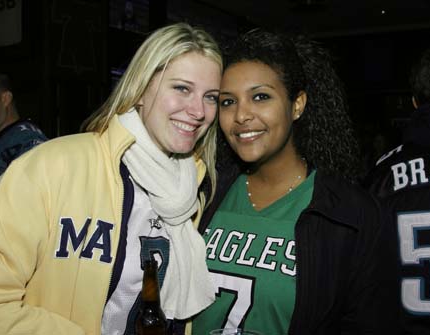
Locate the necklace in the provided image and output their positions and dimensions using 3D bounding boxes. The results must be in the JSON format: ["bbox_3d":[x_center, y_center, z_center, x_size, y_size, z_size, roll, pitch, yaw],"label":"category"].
[{"bbox_3d":[0.121,0.028,1.140,0.125,0.105,0.115,7,4,21],"label":"necklace"}]

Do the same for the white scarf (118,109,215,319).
[{"bbox_3d":[-0.092,0.087,1.110,0.170,0.380,0.180,-6,3,-20],"label":"white scarf"}]

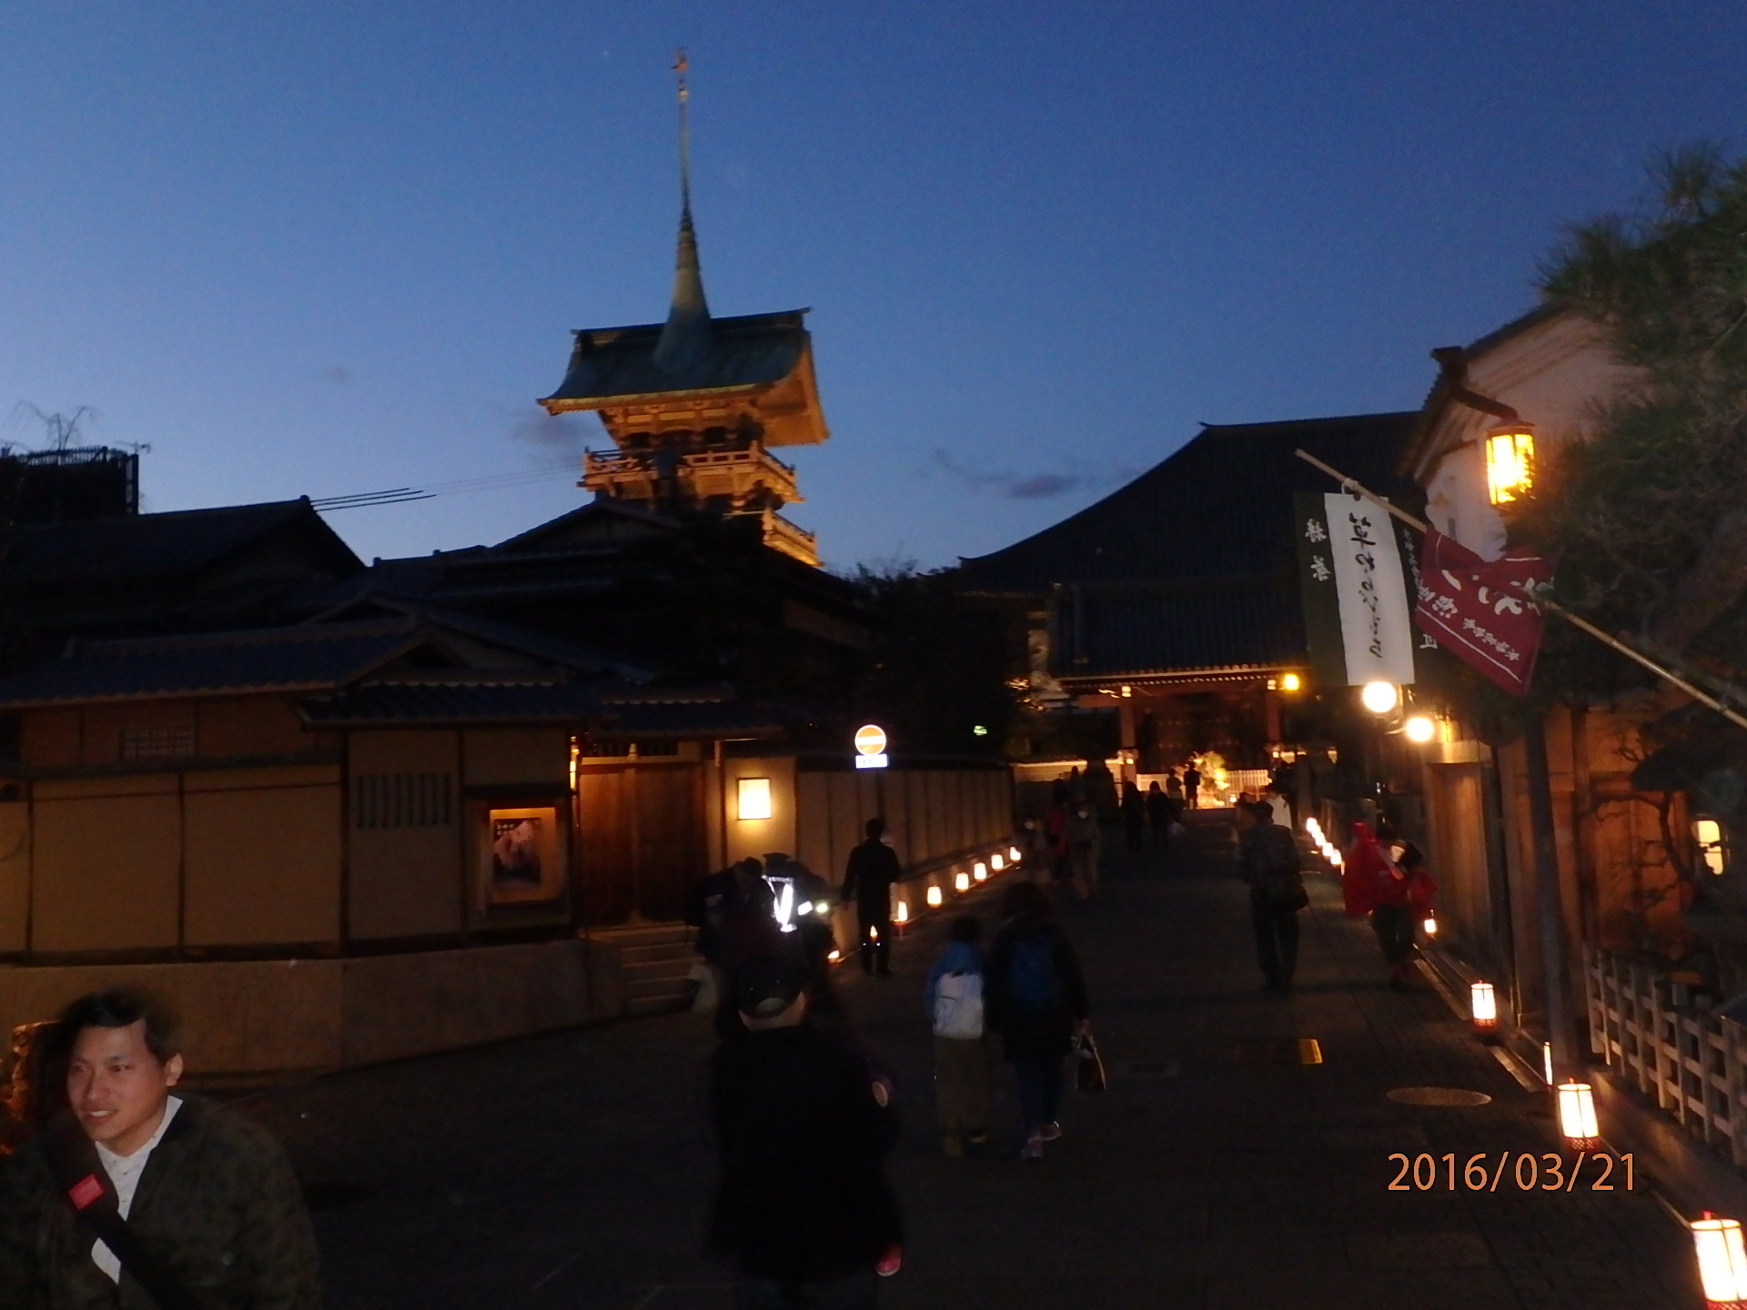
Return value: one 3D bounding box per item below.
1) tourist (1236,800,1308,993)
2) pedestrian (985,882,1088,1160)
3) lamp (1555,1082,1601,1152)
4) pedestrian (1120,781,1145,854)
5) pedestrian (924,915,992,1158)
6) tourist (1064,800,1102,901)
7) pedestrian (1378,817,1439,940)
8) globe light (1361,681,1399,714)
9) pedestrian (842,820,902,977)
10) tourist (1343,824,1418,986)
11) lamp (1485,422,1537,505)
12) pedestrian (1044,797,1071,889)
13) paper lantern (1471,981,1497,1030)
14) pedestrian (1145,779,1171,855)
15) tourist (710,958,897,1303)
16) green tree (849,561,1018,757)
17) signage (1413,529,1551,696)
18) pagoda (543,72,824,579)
[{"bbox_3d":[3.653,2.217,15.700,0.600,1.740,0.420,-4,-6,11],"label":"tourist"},{"bbox_3d":[0.954,2.117,9.950,0.600,1.600,0.450,-4,-6,11],"label":"pedestrian"},{"bbox_3d":[3.735,2.457,9.100,0.220,0.400,0.220,-4,-6,14],"label":"lamp"},{"bbox_3d":[5.833,3.679,38.700,0.500,1.660,0.360,-3,-6,8],"label":"pedestrian"},{"bbox_3d":[0.489,2.215,10.000,0.380,1.380,0.400,-3,-7,11],"label":"pedestrian"},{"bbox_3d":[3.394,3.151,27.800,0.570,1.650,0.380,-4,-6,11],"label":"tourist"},{"bbox_3d":[4.926,2.354,16.012,0.560,1.520,0.420,-3,-7,11],"label":"pedestrian"},{"bbox_3d":[5.762,0.489,19.500,0.380,0.380,0.380,-4,-6,14],"label":"globe light"},{"bbox_3d":[-0.015,2.605,18.400,0.580,1.680,0.360,-2,-7,2],"label":"pedestrian"},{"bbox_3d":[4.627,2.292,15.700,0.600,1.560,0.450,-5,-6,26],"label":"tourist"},{"bbox_3d":[4.458,-1.317,12.000,0.320,0.550,0.320,-3,-7,11],"label":"lamp"},{"bbox_3d":[3.115,3.161,28.900,0.480,1.610,0.360,-4,-6,11],"label":"pedestrian"},{"bbox_3d":[4.770,2.745,13.400,0.200,0.400,0.200,-3,-7,11],"label":"paper lantern"},{"bbox_3d":[6.468,3.707,39.000,0.500,1.600,0.360,-3,-7,11],"label":"pedestrian"},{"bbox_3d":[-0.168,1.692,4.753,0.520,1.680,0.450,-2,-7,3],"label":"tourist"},{"bbox_3d":[1.611,1.136,41.603,4.100,6.900,4.100,-3,-7,11],"label":"green tree"},{"bbox_3d":[2.699,-0.187,7.600,0.600,0.740,0.160,-4,-6,17],"label":"signage"},{"bbox_3d":[-7.940,-9.146,74.179,11.000,35.500,10.500,-3,-7,10],"label":"pagoda"}]

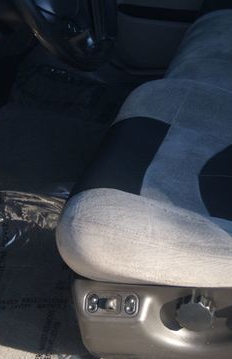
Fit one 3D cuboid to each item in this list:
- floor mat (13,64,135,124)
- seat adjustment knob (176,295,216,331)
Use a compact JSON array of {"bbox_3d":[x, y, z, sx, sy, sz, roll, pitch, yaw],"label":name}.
[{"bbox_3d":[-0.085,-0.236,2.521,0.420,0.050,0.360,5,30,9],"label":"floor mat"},{"bbox_3d":[0.122,0.203,1.339,0.056,0.056,0.026,5,30,9],"label":"seat adjustment knob"}]

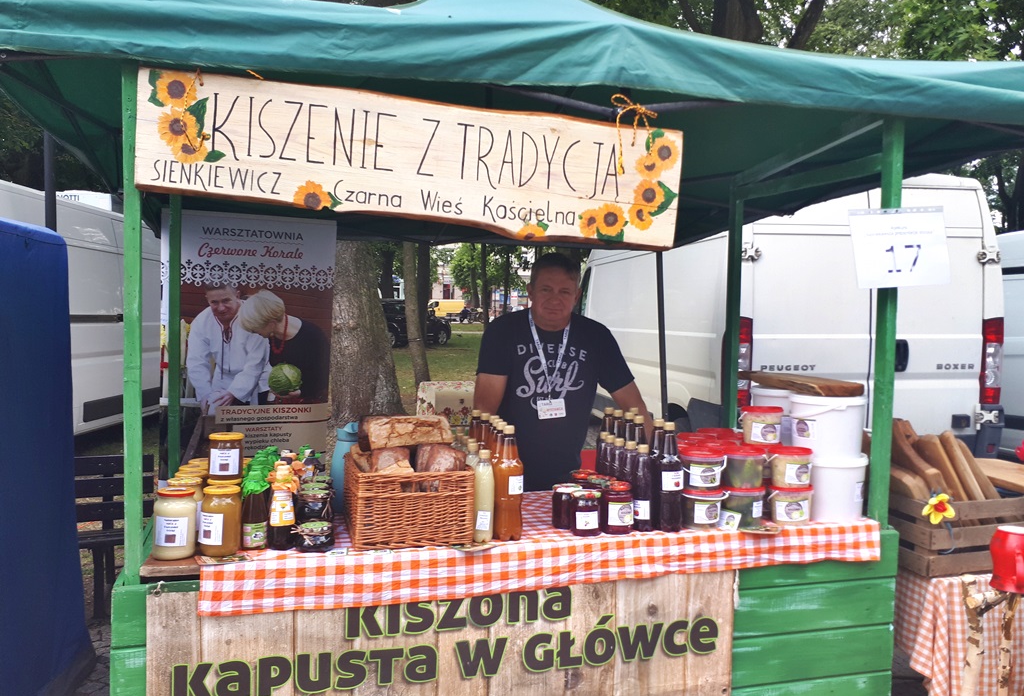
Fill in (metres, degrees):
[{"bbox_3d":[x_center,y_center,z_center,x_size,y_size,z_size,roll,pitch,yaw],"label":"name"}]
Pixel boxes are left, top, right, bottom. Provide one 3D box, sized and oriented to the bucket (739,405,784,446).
[{"bbox_3d":[0.750,0.231,2.390,0.126,0.097,0.126,0,2,3],"label":"bucket"}]

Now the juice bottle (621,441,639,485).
[{"bbox_3d":[0.337,0.384,2.273,0.053,0.231,0.053,0,3,-15],"label":"juice bottle"}]

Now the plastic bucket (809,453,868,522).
[{"bbox_3d":[0.957,0.411,2.410,0.225,0.187,0.225,1,3,0],"label":"plastic bucket"}]

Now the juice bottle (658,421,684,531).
[{"bbox_3d":[0.422,0.340,2.125,0.073,0.284,0.073,0,2,-1],"label":"juice bottle"}]

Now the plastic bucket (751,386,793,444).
[{"bbox_3d":[0.929,0.224,2.715,0.228,0.195,0.228,1,3,19],"label":"plastic bucket"}]

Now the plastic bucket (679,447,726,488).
[{"bbox_3d":[0.568,0.357,2.362,0.129,0.117,0.129,1,3,14],"label":"plastic bucket"}]

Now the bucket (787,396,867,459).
[{"bbox_3d":[0.960,0.239,2.401,0.225,0.187,0.225,1,3,0],"label":"bucket"}]

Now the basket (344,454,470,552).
[{"bbox_3d":[-0.280,0.398,2.123,0.300,0.193,0.250,0,3,-15],"label":"basket"}]

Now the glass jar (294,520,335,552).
[{"bbox_3d":[-0.488,0.468,1.988,0.087,0.060,0.087,1,3,0],"label":"glass jar"}]

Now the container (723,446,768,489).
[{"bbox_3d":[0.660,0.342,2.277,0.123,0.112,0.123,1,3,0],"label":"container"}]

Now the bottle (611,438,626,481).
[{"bbox_3d":[0.323,0.398,2.416,0.055,0.244,0.055,1,3,8],"label":"bottle"}]

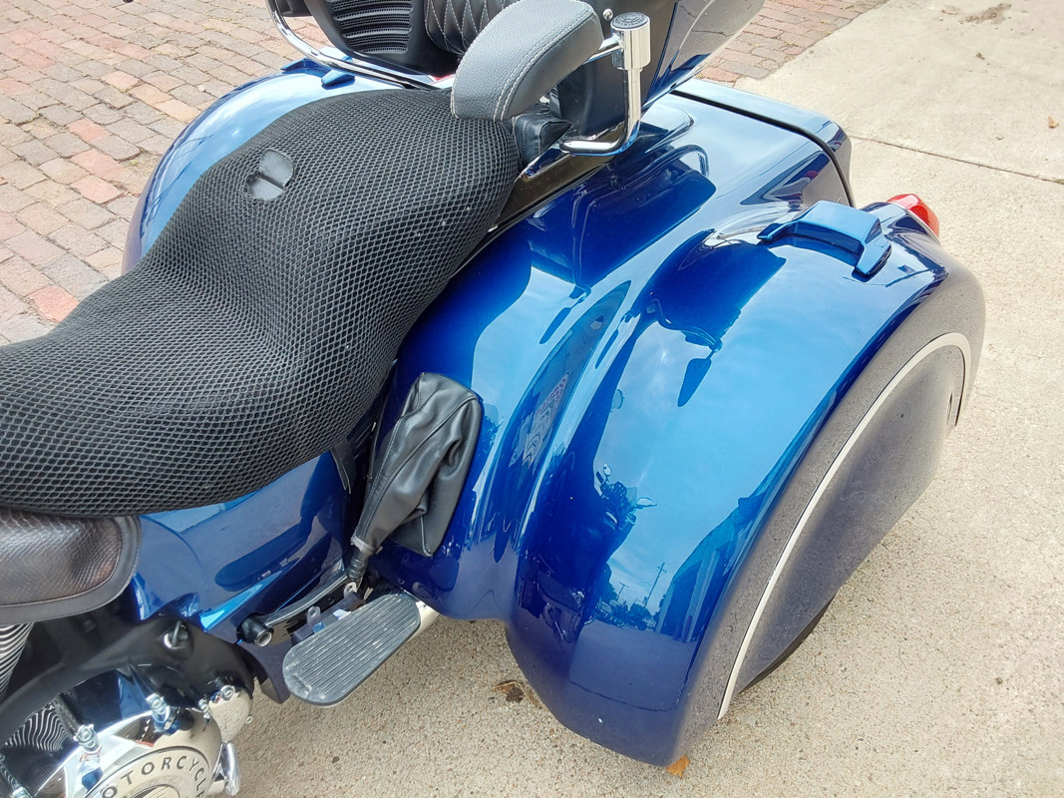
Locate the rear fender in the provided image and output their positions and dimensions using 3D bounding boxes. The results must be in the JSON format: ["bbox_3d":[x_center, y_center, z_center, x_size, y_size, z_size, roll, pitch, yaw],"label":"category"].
[{"bbox_3d":[0.328,0.016,1.335,0.480,0.635,0.935,29,51,29],"label":"rear fender"}]

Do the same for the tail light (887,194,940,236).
[{"bbox_3d":[0.641,-0.296,1.464,0.130,0.117,0.080,29,51,29],"label":"tail light"}]

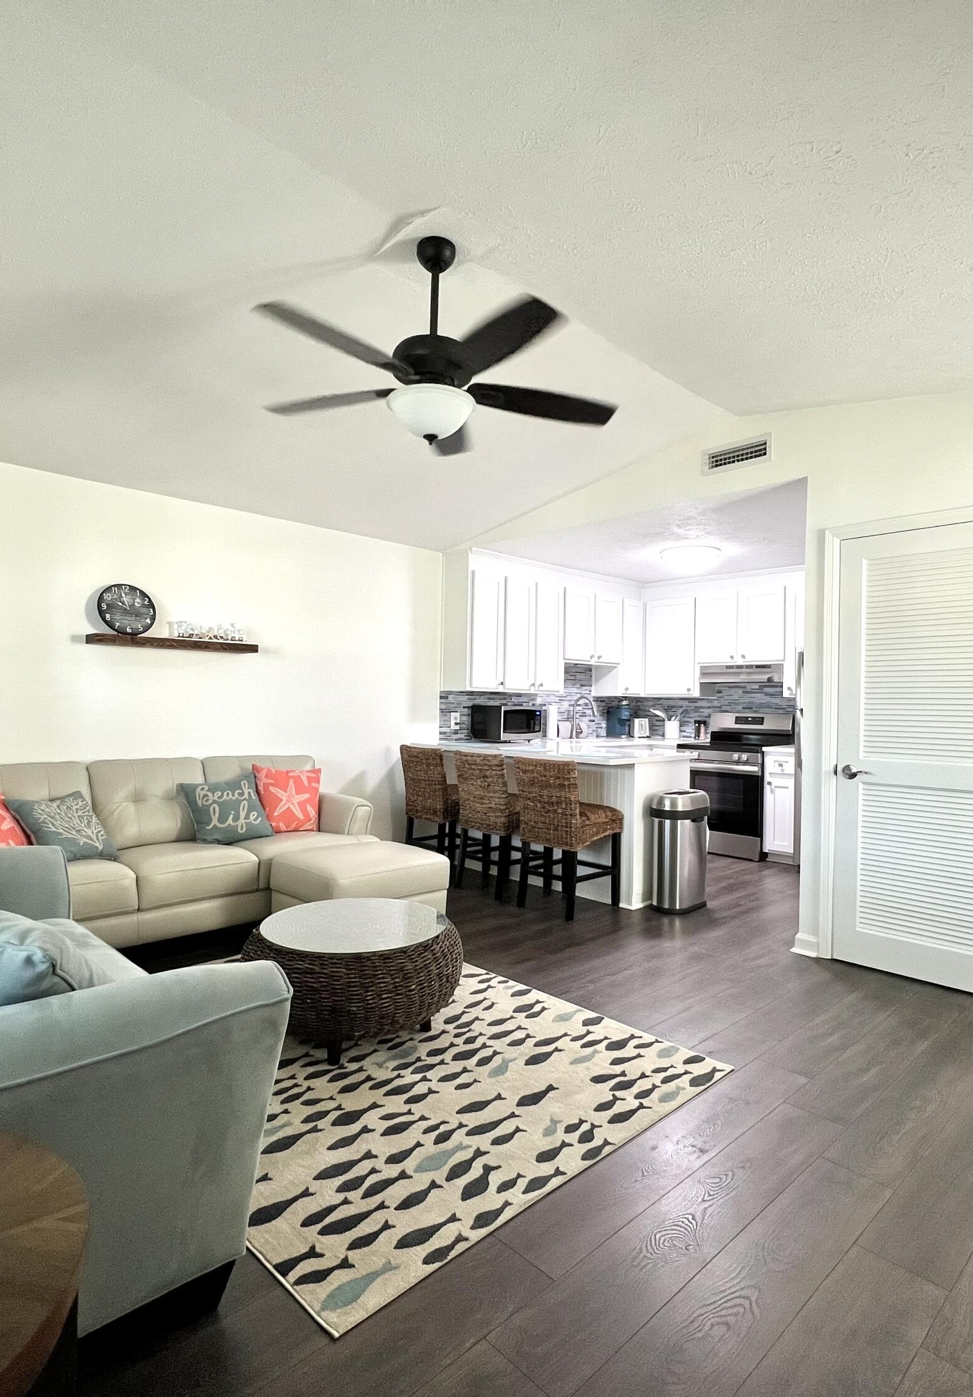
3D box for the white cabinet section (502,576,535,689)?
[{"bbox_3d":[0.173,-0.513,5.718,0.355,0.906,0.300,1,-1,-43],"label":"white cabinet section"}]

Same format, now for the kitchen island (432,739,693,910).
[{"bbox_3d":[0.394,0.803,4.973,0.940,0.915,1.900,2,-1,-43],"label":"kitchen island"}]

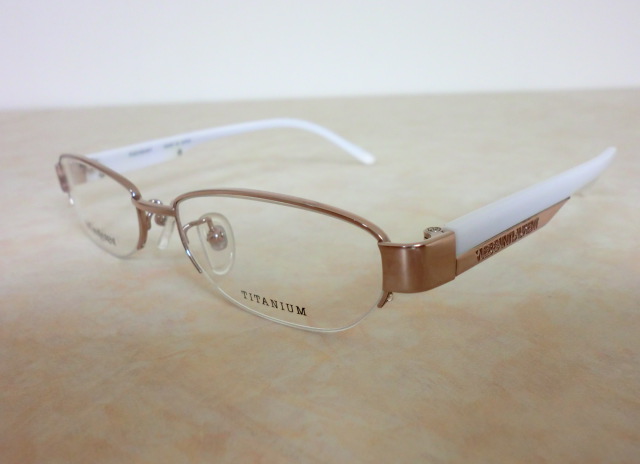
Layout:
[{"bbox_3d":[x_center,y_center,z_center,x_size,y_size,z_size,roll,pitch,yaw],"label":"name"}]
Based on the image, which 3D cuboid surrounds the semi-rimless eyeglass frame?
[{"bbox_3d":[0.010,-0.017,0.188,0.140,0.029,0.143,14,23,41],"label":"semi-rimless eyeglass frame"}]

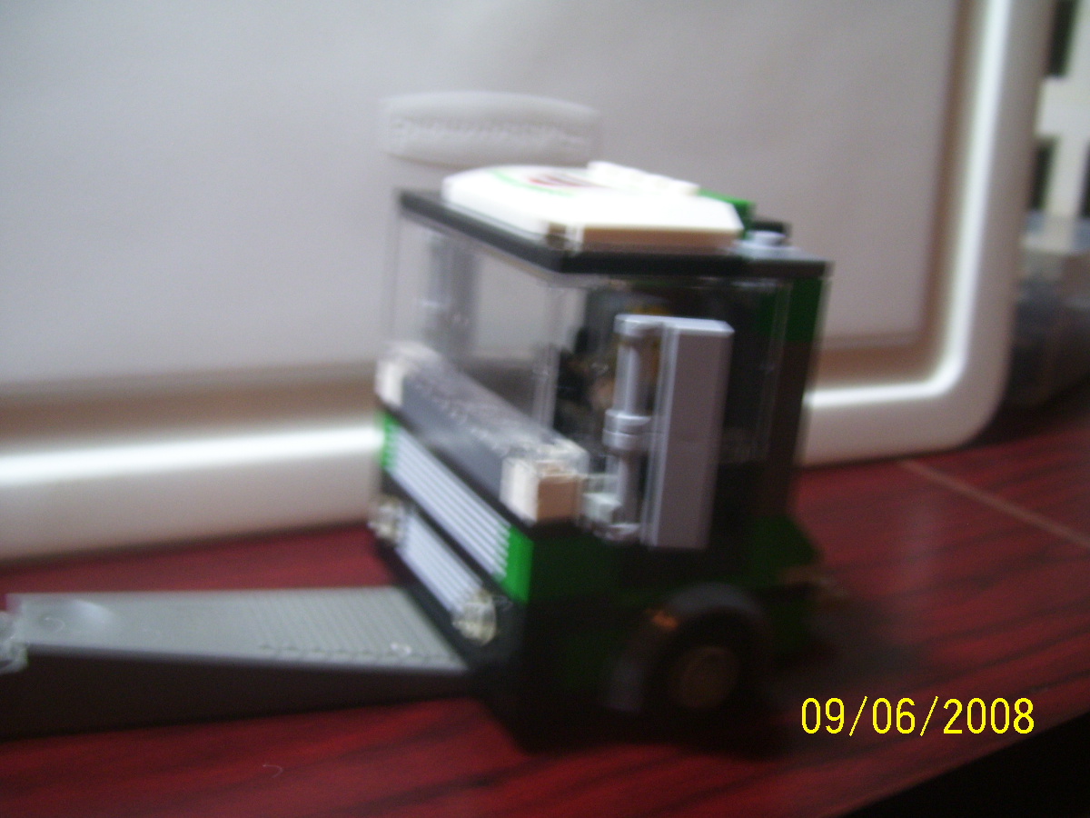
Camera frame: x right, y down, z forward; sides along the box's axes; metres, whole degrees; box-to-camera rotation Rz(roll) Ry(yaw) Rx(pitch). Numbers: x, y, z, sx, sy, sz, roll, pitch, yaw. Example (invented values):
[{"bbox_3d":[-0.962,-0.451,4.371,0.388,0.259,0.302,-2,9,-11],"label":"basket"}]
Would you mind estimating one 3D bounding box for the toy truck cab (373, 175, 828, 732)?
[{"bbox_3d":[0.010,0.002,0.196,0.061,0.081,0.080,-2,16,-26],"label":"toy truck cab"}]

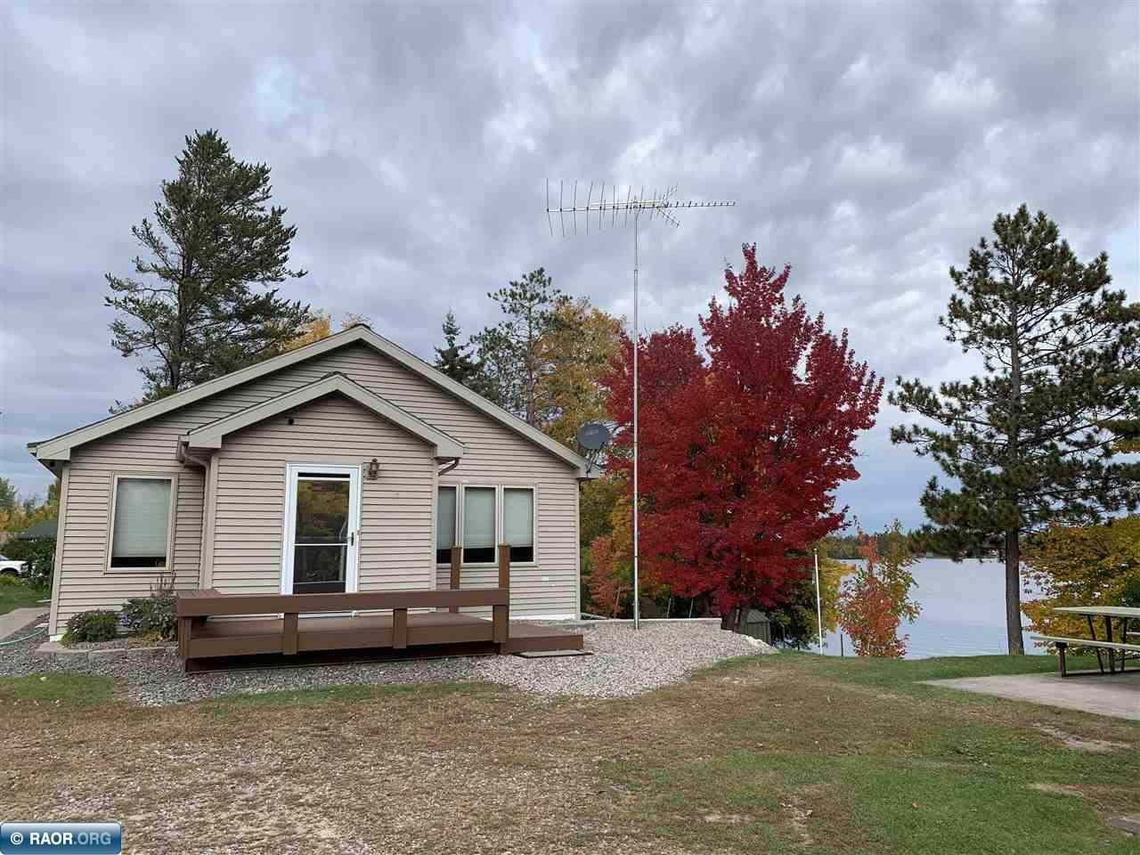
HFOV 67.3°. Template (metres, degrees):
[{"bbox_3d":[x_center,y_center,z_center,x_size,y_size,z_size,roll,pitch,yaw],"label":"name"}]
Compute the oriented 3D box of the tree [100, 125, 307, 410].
[{"bbox_3d":[-12.607,-2.529,29.992,6.700,16.100,6.500,3,-8,-23],"label":"tree"}]

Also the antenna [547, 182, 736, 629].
[{"bbox_3d":[1.221,-0.433,14.673,3.360,7.620,2.580,0,-8,6],"label":"antenna"}]

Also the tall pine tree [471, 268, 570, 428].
[{"bbox_3d":[-2.162,-0.045,37.805,4.700,14.500,4.600,1,-7,-3],"label":"tall pine tree"}]

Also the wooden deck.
[{"bbox_3d":[-2.447,2.233,11.249,4.920,1.365,2.150,4,-8,-24],"label":"wooden deck"}]

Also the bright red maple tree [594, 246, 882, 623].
[{"bbox_3d":[3.946,0.100,19.515,6.409,8.872,6.000,-1,-8,11],"label":"bright red maple tree"}]

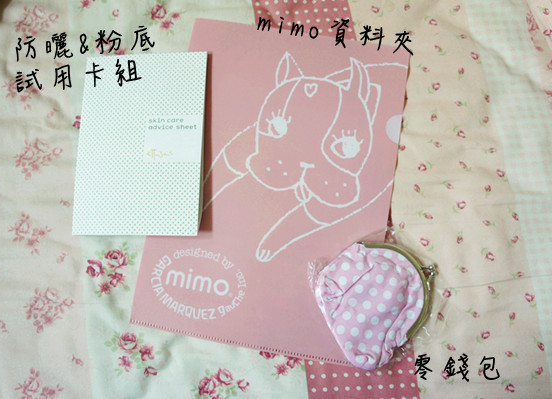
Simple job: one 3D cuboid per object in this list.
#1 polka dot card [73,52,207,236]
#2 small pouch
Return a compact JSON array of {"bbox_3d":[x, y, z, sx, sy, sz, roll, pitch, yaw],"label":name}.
[{"bbox_3d":[-0.130,-0.055,0.440,0.124,0.008,0.181,0,80,6],"label":"polka dot card"},{"bbox_3d":[0.095,0.086,0.396,0.110,0.026,0.105,-23,80,-2],"label":"small pouch"}]

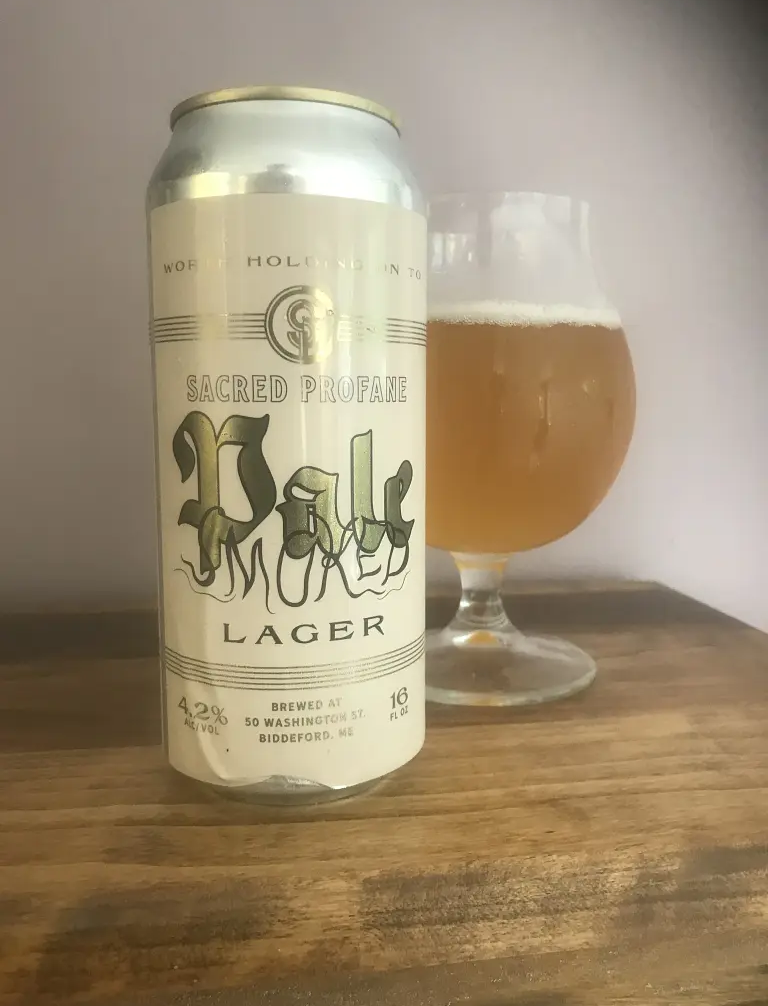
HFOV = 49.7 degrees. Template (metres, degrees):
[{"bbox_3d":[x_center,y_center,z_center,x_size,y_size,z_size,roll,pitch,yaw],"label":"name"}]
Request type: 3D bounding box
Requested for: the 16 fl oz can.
[{"bbox_3d":[-0.023,-0.011,0.206,0.066,0.158,0.066,0,7,0],"label":"16 fl oz can"}]

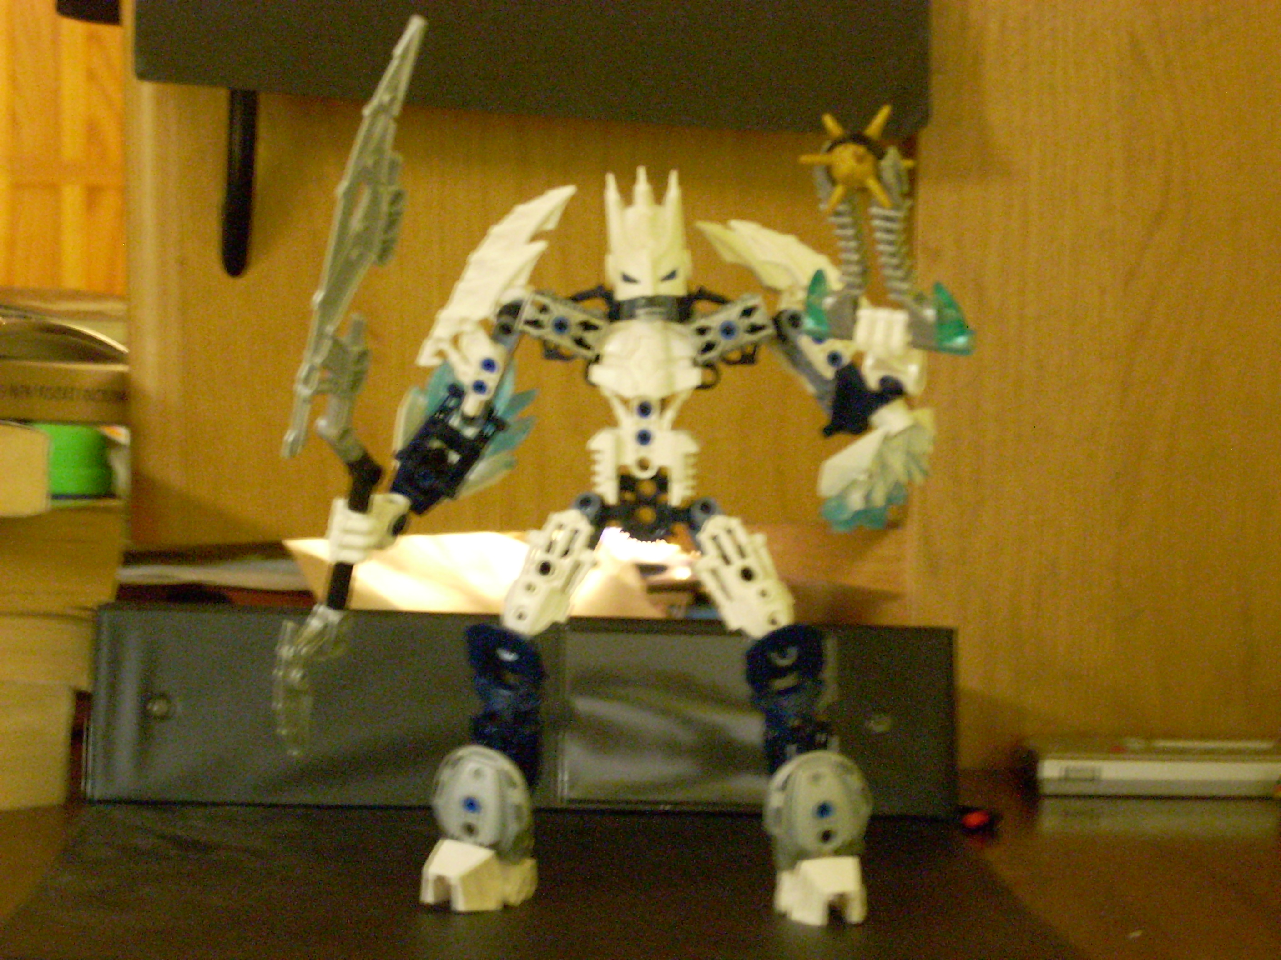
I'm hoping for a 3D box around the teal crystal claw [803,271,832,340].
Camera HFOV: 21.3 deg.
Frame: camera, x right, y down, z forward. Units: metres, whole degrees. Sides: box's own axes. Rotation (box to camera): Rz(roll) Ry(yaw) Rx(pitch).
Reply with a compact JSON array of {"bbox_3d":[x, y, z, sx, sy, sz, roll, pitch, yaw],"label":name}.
[{"bbox_3d":[0.049,-0.048,0.940,0.008,0.019,0.009,5,4,11],"label":"teal crystal claw"}]

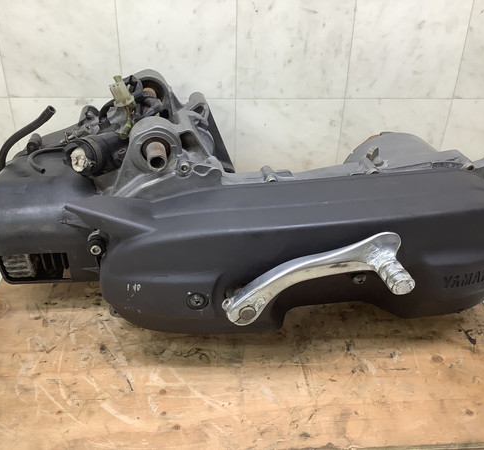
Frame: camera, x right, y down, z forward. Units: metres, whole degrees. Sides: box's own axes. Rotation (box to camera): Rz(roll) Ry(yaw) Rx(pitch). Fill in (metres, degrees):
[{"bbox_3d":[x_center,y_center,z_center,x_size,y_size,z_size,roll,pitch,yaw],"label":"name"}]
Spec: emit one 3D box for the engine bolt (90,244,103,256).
[{"bbox_3d":[-0.132,0.022,0.487,0.010,0.010,0.007,-3,31,-7],"label":"engine bolt"}]

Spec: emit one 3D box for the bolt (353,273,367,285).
[{"bbox_3d":[0.108,0.048,0.499,0.012,0.012,0.006,-3,31,-7],"label":"bolt"}]

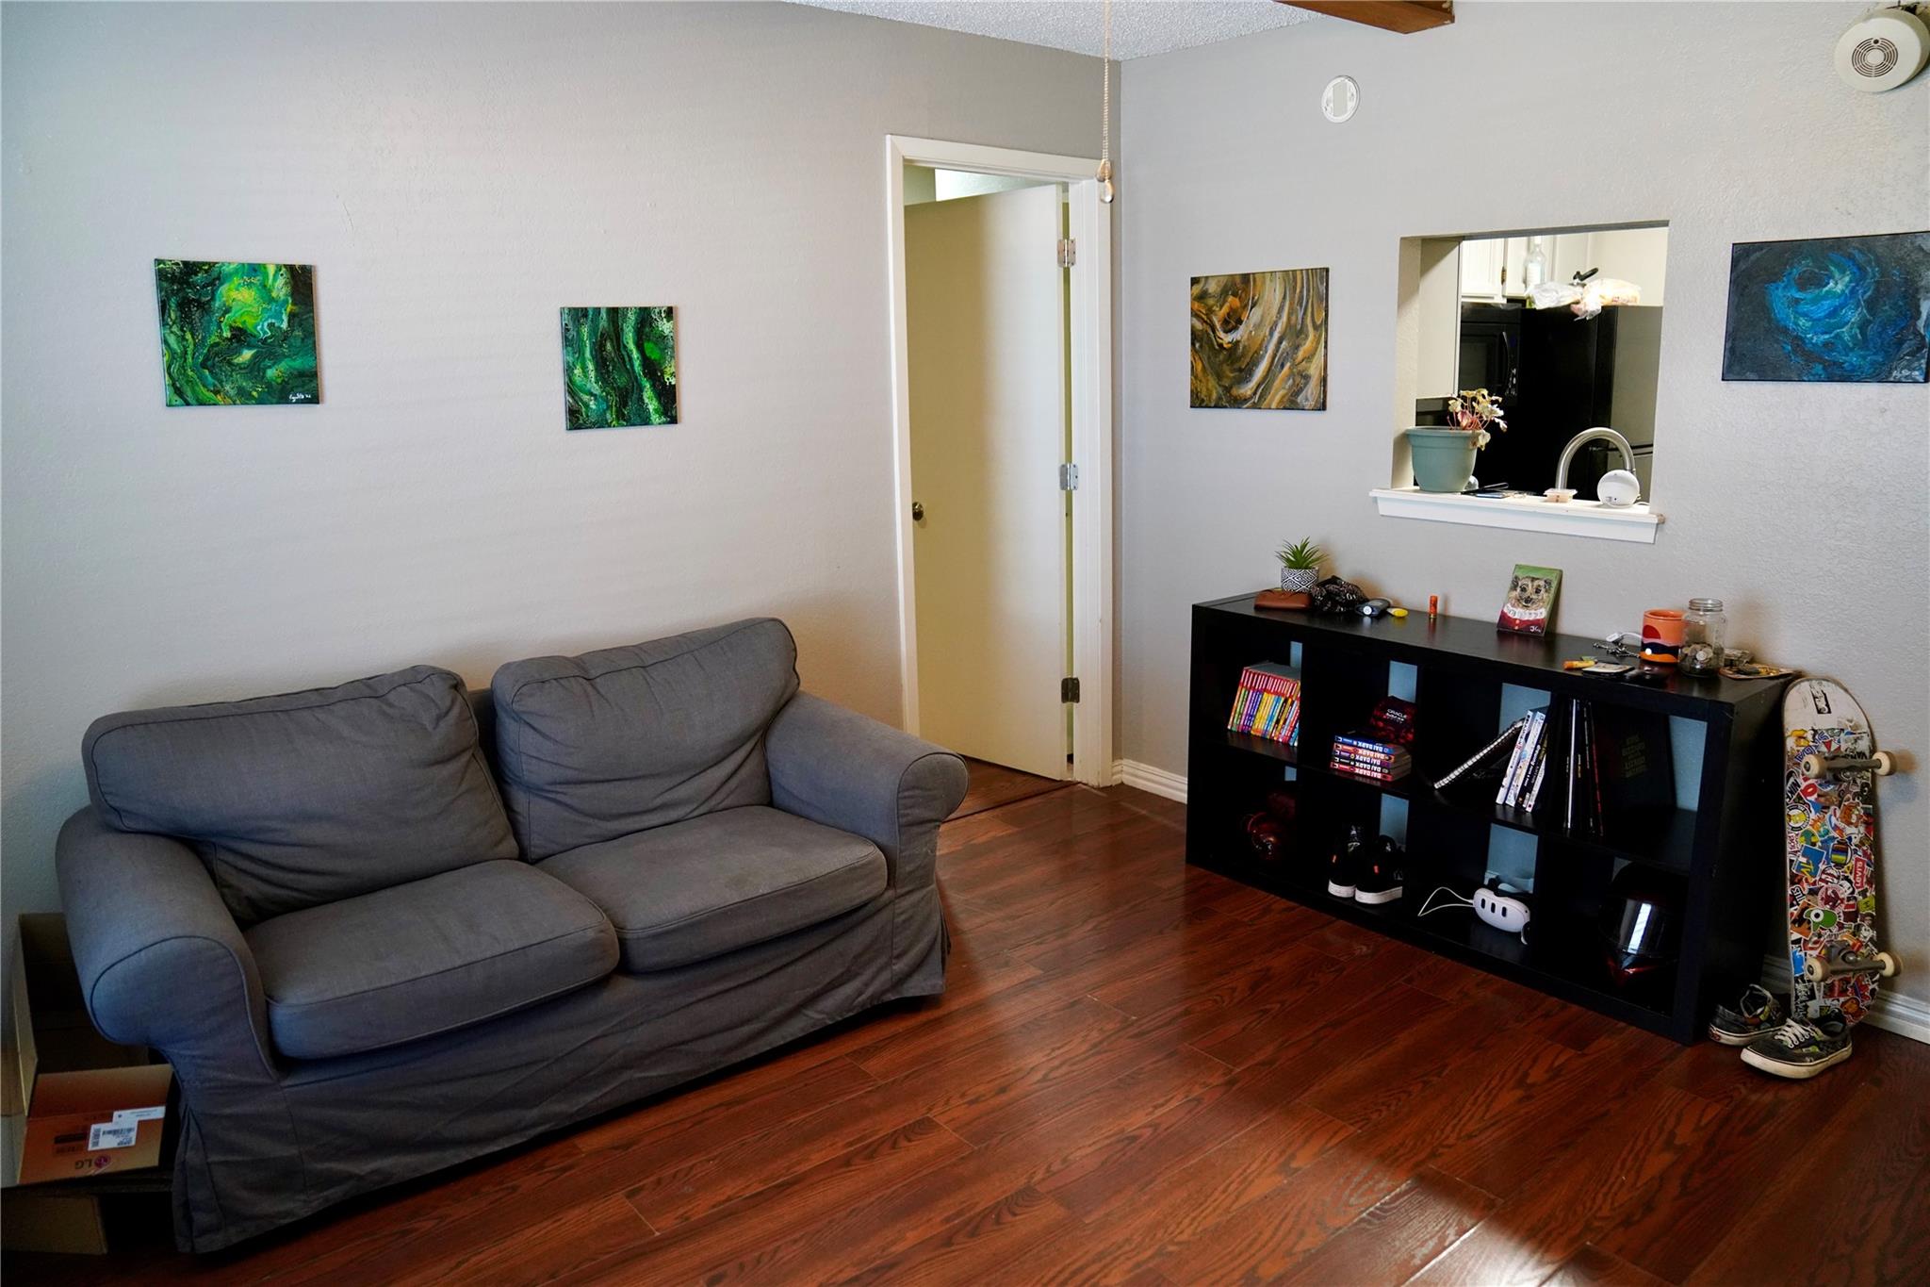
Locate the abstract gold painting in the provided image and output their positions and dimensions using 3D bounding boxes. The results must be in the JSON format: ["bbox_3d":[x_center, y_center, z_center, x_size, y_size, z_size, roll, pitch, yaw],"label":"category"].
[{"bbox_3d":[0.876,-0.914,3.898,0.020,0.406,0.508,-12,16,-39],"label":"abstract gold painting"}]

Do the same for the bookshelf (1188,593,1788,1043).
[{"bbox_3d":[1.294,0.369,3.411,0.390,0.790,1.490,-11,16,-38],"label":"bookshelf"}]

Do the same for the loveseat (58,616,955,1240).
[{"bbox_3d":[-0.957,0.492,2.876,1.780,0.865,0.870,-11,16,-37],"label":"loveseat"}]

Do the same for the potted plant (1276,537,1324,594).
[{"bbox_3d":[1.000,-0.225,3.845,0.140,0.180,0.140,-1,12,0],"label":"potted plant"}]

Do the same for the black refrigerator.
[{"bbox_3d":[2.619,-0.628,5.722,0.750,1.670,0.780,-12,16,-39],"label":"black refrigerator"}]

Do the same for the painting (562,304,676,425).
[{"bbox_3d":[-0.864,-0.695,3.252,0.303,0.298,0.020,-11,16,-38],"label":"painting"}]

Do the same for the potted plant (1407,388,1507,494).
[{"bbox_3d":[1.376,-0.557,3.559,0.210,0.280,0.240,-11,16,-38],"label":"potted plant"}]

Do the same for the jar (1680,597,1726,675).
[{"bbox_3d":[1.656,-0.017,2.884,0.091,0.168,0.091,-12,16,-39],"label":"jar"}]

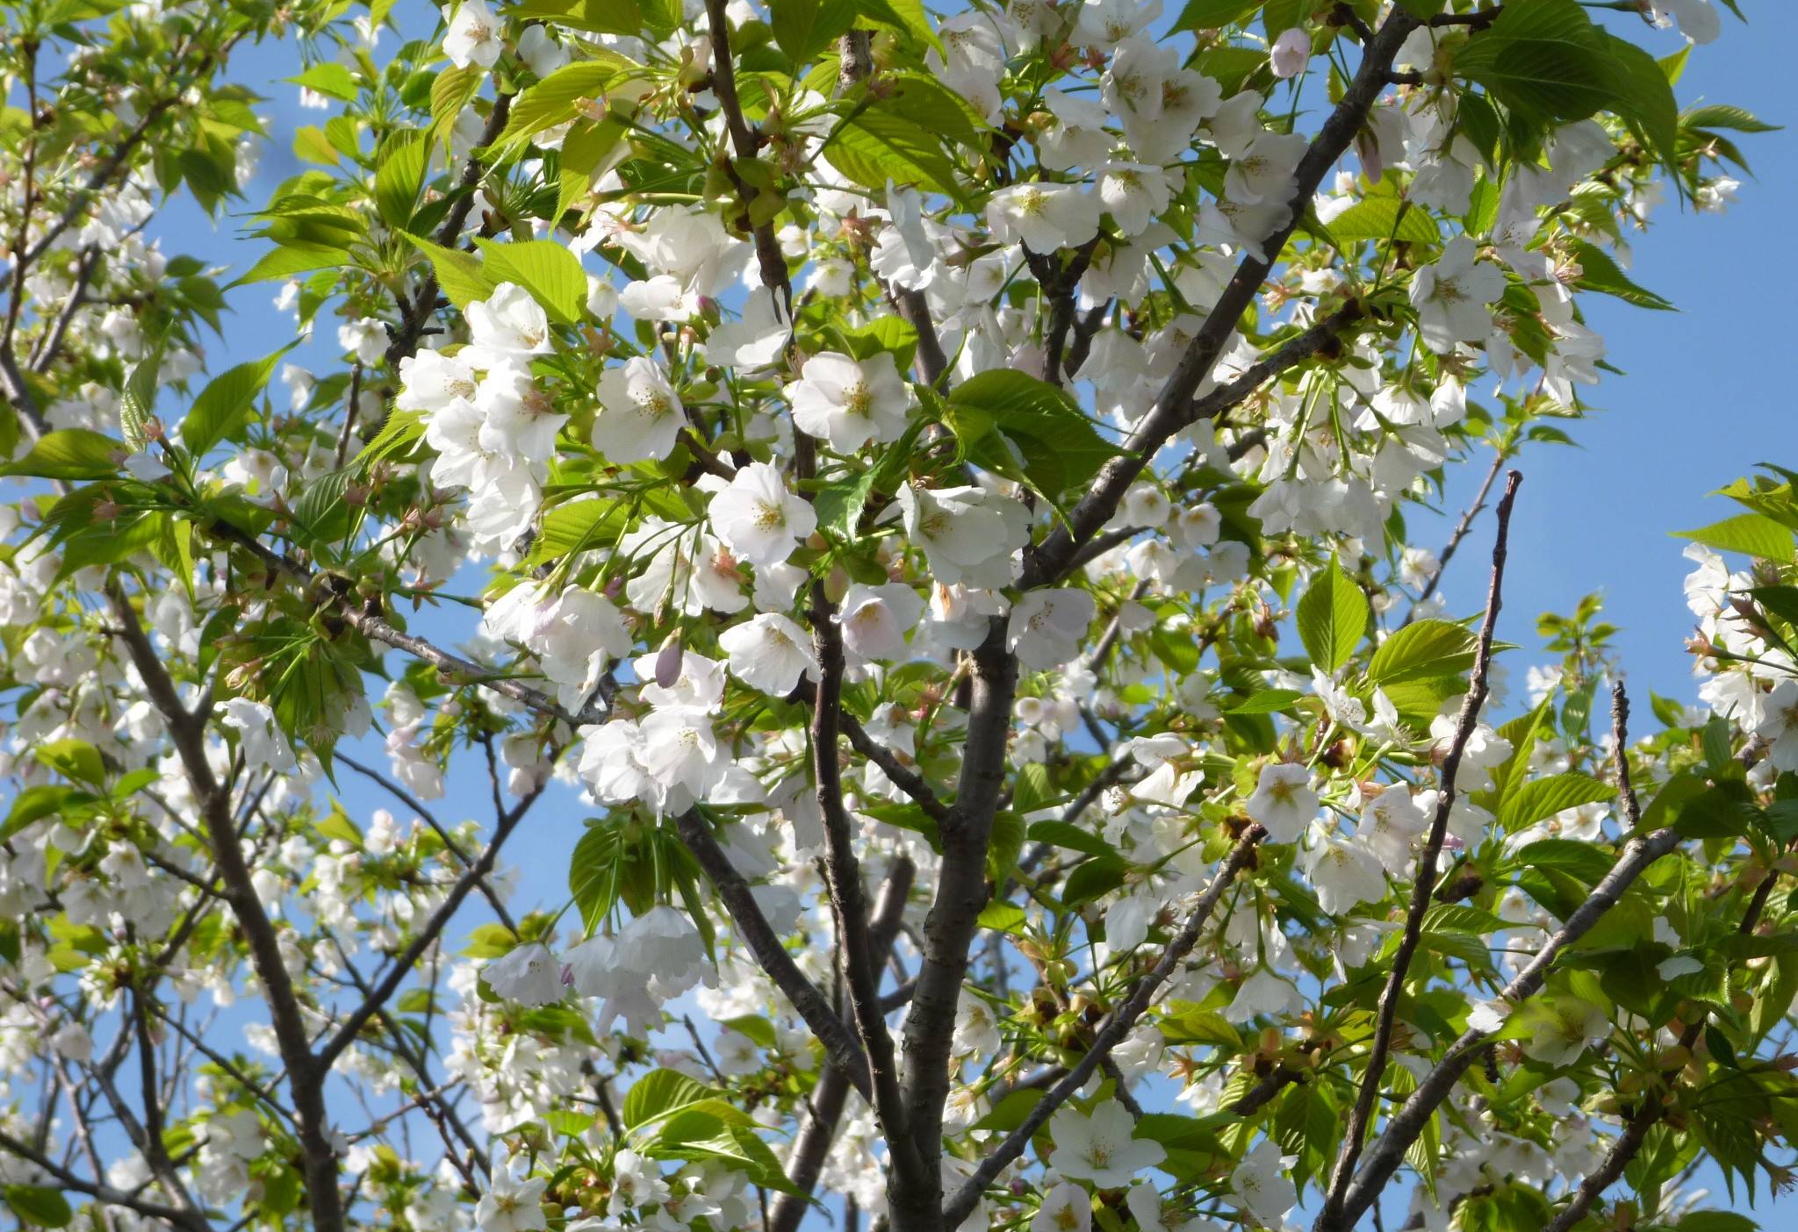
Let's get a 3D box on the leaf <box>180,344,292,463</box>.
[{"bbox_3d":[-0.294,-0.095,2.100,0.032,0.010,0.073,27,-63,-38],"label":"leaf"}]

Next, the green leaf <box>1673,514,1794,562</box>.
[{"bbox_3d":[0.372,-0.035,2.100,0.059,0.008,0.026,4,-49,-11],"label":"green leaf"}]

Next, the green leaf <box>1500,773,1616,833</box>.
[{"bbox_3d":[0.300,0.085,2.150,0.058,0.009,0.024,-18,-48,11],"label":"green leaf"}]

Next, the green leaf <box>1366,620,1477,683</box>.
[{"bbox_3d":[0.250,0.016,2.200,0.069,0.014,0.035,-11,-56,0],"label":"green leaf"}]

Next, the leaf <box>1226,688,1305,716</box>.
[{"bbox_3d":[0.174,0.041,2.250,0.039,0.012,0.020,-12,-37,0],"label":"leaf"}]

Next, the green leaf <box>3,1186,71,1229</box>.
[{"bbox_3d":[-0.621,0.426,3.400,0.060,0.010,0.030,25,-53,-18],"label":"green leaf"}]

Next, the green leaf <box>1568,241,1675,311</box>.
[{"bbox_3d":[0.336,-0.158,2.200,0.066,0.030,0.012,31,-60,12],"label":"green leaf"}]

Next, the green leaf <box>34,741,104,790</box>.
[{"bbox_3d":[-0.510,0.091,2.900,0.046,0.009,0.026,31,-42,-17],"label":"green leaf"}]

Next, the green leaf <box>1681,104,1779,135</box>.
[{"bbox_3d":[0.492,-0.294,2.800,0.065,0.012,0.029,9,-19,18],"label":"green leaf"}]

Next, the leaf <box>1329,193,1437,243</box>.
[{"bbox_3d":[0.220,-0.180,2.150,0.054,0.010,0.024,4,-49,-6],"label":"leaf"}]

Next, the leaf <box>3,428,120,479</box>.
[{"bbox_3d":[-0.372,-0.071,2.100,0.056,0.016,0.026,-3,-45,0],"label":"leaf"}]

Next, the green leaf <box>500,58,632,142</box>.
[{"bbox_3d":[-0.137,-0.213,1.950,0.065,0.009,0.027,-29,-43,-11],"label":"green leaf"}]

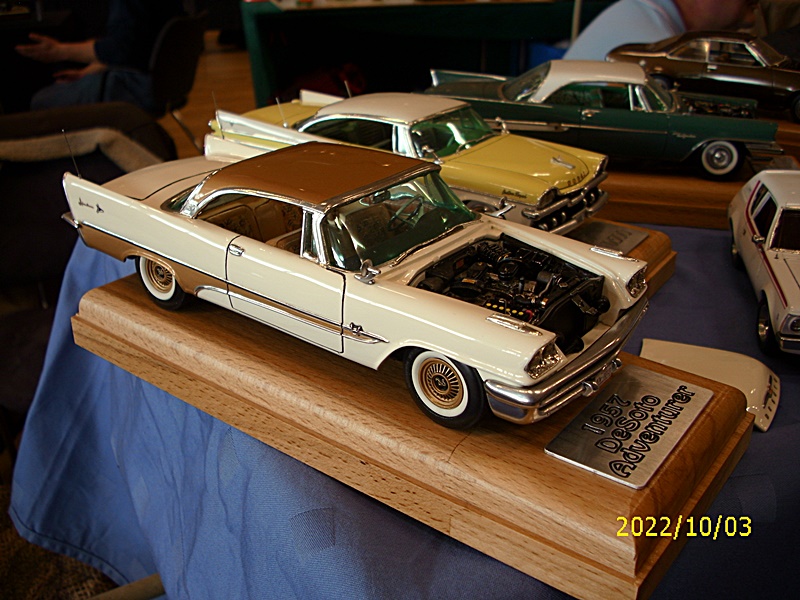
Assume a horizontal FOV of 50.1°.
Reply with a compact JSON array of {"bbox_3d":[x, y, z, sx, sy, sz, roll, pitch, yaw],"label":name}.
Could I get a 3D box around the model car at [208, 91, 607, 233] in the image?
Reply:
[{"bbox_3d":[-0.003,-0.072,0.421,0.204,0.054,0.075,17,31,31],"label":"model car"}]

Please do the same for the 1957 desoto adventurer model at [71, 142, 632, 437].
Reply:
[{"bbox_3d":[-0.027,-0.020,0.309,0.220,0.058,0.080,18,32,33],"label":"1957 desoto adventurer model"}]

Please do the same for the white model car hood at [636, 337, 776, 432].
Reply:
[{"bbox_3d":[0.115,0.027,0.323,0.055,0.011,0.050,12,28,23],"label":"white model car hood"}]

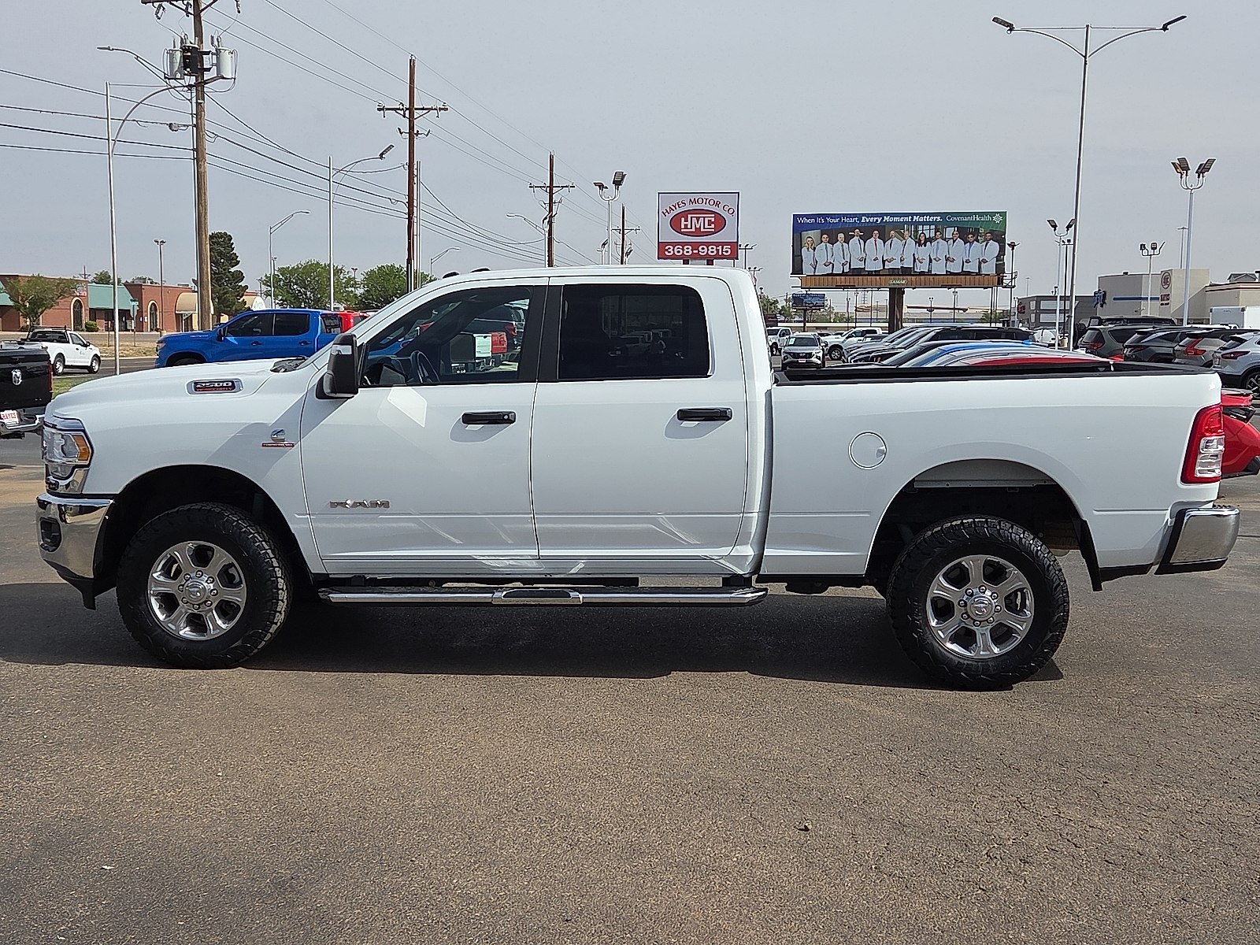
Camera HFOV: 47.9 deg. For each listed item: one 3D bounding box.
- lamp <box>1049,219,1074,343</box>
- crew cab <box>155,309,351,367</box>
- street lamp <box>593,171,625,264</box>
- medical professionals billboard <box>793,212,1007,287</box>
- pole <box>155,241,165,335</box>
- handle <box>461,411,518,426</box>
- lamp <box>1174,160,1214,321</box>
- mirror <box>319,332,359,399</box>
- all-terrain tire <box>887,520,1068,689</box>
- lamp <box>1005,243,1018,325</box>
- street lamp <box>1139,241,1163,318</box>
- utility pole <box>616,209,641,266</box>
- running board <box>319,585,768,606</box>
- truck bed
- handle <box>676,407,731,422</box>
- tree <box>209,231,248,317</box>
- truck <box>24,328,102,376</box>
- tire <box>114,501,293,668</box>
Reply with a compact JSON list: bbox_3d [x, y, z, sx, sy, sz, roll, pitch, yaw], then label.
[{"bbox_3d":[23.722,-10.250,78.410,1.400,7.400,0.750,1,6,6],"label":"lamp"},{"bbox_3d":[-7.600,-2.753,32.506,5.890,1.920,2.060,1,6,5],"label":"crew cab"},{"bbox_3d":[-0.856,-8.785,60.438,1.300,7.900,0.800,1,6,6],"label":"street lamp"},{"bbox_3d":[18.844,-15.515,99.000,14.750,5.200,1.500,1,6,6],"label":"medical professionals billboard"},{"bbox_3d":[-47.766,-18.798,144.513,1.250,9.690,0.900,1,6,5],"label":"pole"},{"bbox_3d":[-0.669,-0.258,6.744,0.255,0.060,0.060,1,7,6],"label":"handle"},{"bbox_3d":[19.430,-7.137,49.413,1.250,7.450,1.250,1,6,6],"label":"lamp"},{"bbox_3d":[-1.368,-0.503,6.710,0.140,0.290,0.270,1,7,6],"label":"mirror"},{"bbox_3d":[1.657,0.611,6.789,0.825,0.820,0.285,1,6,5],"label":"all-terrain tire"},{"bbox_3d":[32.226,-14.863,119.545,1.050,9.050,1.000,1,6,5],"label":"lamp"},{"bbox_3d":[35.961,-12.259,98.410,1.500,7.400,1.500,1,6,6],"label":"street lamp"},{"bbox_3d":[-0.528,-14.940,107.576,2.500,10.400,0.350,1,6,6],"label":"utility pole"},{"bbox_3d":[-0.429,0.589,6.863,2.220,0.095,0.200,0,6,5],"label":"running board"},{"bbox_3d":[1.767,-0.094,7.580,2.120,0.980,2.010,0,6,5],"label":"truck bed"},{"bbox_3d":[0.352,-0.272,6.633,0.255,0.060,0.060,1,7,6],"label":"handle"},{"bbox_3d":[-41.802,-19.317,144.476,5.600,10.430,5.600,1,6,5],"label":"tree"},{"bbox_3d":[-25.100,-5.240,62.000,2.030,1.950,5.550,1,6,5],"label":"truck"},{"bbox_3d":[-2.115,0.558,7.099,0.825,0.820,0.285,1,6,5],"label":"tire"}]

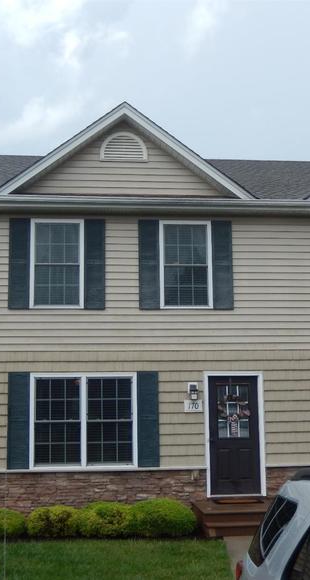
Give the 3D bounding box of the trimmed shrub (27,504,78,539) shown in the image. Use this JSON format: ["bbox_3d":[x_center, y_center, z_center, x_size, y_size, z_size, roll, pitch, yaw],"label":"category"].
[{"bbox_3d":[-1.575,3.548,11.097,0.820,0.405,0.780,0,-9,-6],"label":"trimmed shrub"}]

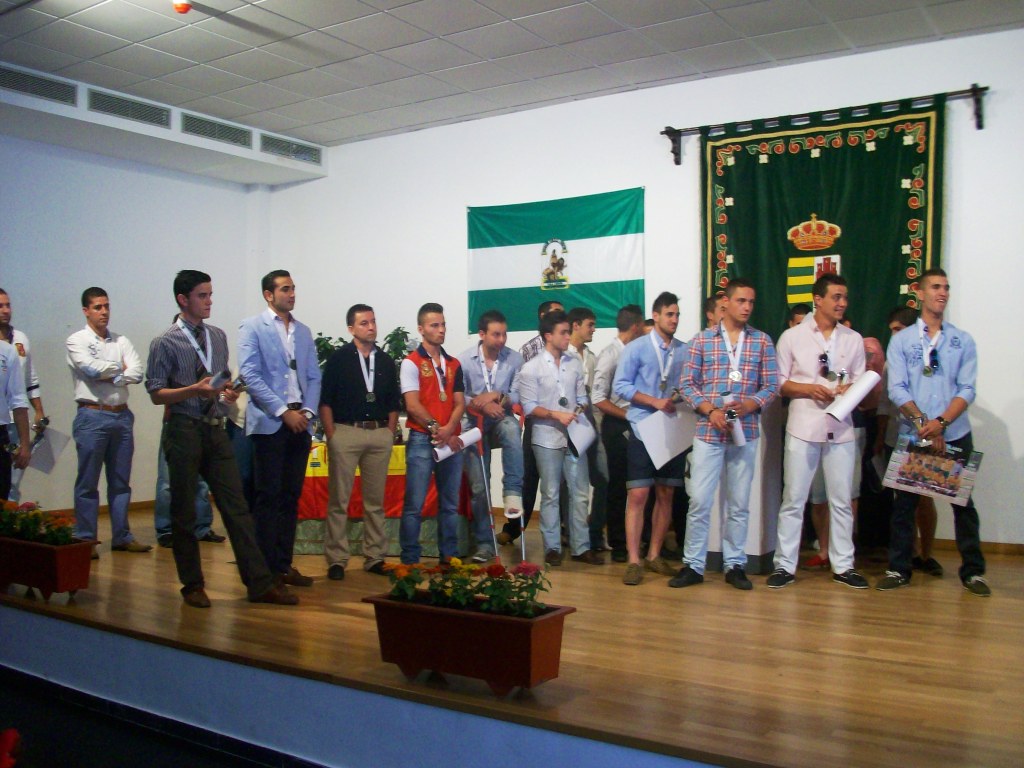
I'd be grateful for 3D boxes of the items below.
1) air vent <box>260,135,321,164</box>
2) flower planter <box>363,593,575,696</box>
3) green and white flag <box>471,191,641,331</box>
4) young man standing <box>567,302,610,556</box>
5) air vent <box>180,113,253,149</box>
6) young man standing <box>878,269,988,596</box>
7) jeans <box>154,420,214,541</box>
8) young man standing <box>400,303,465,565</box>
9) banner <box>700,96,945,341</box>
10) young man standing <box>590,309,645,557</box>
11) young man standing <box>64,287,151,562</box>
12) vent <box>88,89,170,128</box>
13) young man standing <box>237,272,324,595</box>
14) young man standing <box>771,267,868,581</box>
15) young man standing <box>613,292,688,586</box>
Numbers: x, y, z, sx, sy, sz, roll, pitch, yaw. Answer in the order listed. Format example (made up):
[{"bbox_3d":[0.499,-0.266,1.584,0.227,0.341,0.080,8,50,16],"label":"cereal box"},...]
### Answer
[{"bbox_3d":[-2.120,-2.250,9.640,0.040,0.175,0.820,0,0,33],"label":"air vent"},{"bbox_3d":[-0.175,1.025,3.950,0.810,0.320,0.310,0,0,33],"label":"flower planter"},{"bbox_3d":[0.348,-1.025,8.650,1.750,1.155,0.030,0,0,33],"label":"green and white flag"},{"bbox_3d":[0.474,0.317,7.280,0.400,1.740,0.500,0,0,38],"label":"young man standing"},{"bbox_3d":[-2.640,-2.272,9.020,0.040,0.175,0.790,0,0,33],"label":"air vent"},{"bbox_3d":[2.425,0.263,5.800,0.620,1.840,0.430,0,0,15],"label":"young man standing"},{"bbox_3d":[-2.442,0.682,7.500,0.430,0.954,0.330,-1,1,-45],"label":"jeans"},{"bbox_3d":[-0.533,0.320,6.740,0.440,1.740,0.320,0,0,-30],"label":"young man standing"},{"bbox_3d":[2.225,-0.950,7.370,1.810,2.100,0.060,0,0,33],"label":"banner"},{"bbox_3d":[0.787,0.315,6.850,0.400,1.735,0.480,0,0,20],"label":"young man standing"},{"bbox_3d":[-2.888,0.250,7.180,0.540,1.890,0.360,0,0,-45],"label":"young man standing"},{"bbox_3d":[-3.100,-2.225,8.130,0.040,0.175,0.820,0,0,33],"label":"vent"},{"bbox_3d":[-1.415,0.250,6.150,0.340,1.880,0.480,0,0,44],"label":"young man standing"},{"bbox_3d":[1.813,0.268,5.950,0.560,1.820,0.340,0,0,-2],"label":"young man standing"},{"bbox_3d":[0.856,0.317,6.130,0.520,1.740,0.420,0,0,-23],"label":"young man standing"}]

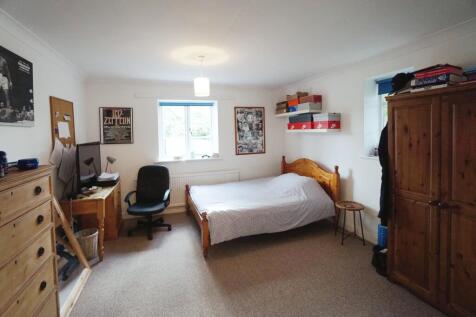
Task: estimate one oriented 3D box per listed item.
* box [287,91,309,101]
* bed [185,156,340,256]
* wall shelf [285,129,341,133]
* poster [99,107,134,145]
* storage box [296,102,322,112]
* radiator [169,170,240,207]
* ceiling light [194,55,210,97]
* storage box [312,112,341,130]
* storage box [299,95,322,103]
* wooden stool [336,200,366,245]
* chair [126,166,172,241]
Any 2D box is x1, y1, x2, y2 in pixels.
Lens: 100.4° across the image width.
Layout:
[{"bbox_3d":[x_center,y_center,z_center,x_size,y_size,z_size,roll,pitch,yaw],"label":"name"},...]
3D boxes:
[{"bbox_3d":[1.072,-1.091,3.539,0.220,0.100,0.300,-3,5,-20],"label":"box"},{"bbox_3d":[0.294,0.559,3.263,2.040,0.930,1.470,-3,5,-20],"label":"bed"},{"bbox_3d":[1.191,-0.449,3.247,0.265,0.045,0.940,-3,5,-20],"label":"wall shelf"},{"bbox_3d":[-1.997,-0.534,3.276,0.475,0.590,0.025,-3,5,-20],"label":"poster"},{"bbox_3d":[1.174,-0.819,3.266,0.245,0.130,0.285,-3,5,-20],"label":"storage box"},{"bbox_3d":[-0.672,0.562,3.809,1.550,0.580,0.100,-3,5,-20],"label":"radiator"},{"bbox_3d":[-0.454,-1.040,2.525,0.210,0.490,0.210,-3,5,-20],"label":"ceiling light"},{"bbox_3d":[1.316,-0.538,2.944,0.235,0.205,0.300,-3,5,-20],"label":"storage box"},{"bbox_3d":[1.179,-0.956,3.289,0.200,0.115,0.350,-3,5,-20],"label":"storage box"},{"bbox_3d":[1.432,0.828,2.557,0.350,0.460,0.350,-3,5,-20],"label":"wooden stool"},{"bbox_3d":[-1.285,0.603,2.926,0.620,0.980,0.640,-2,5,-8],"label":"chair"}]

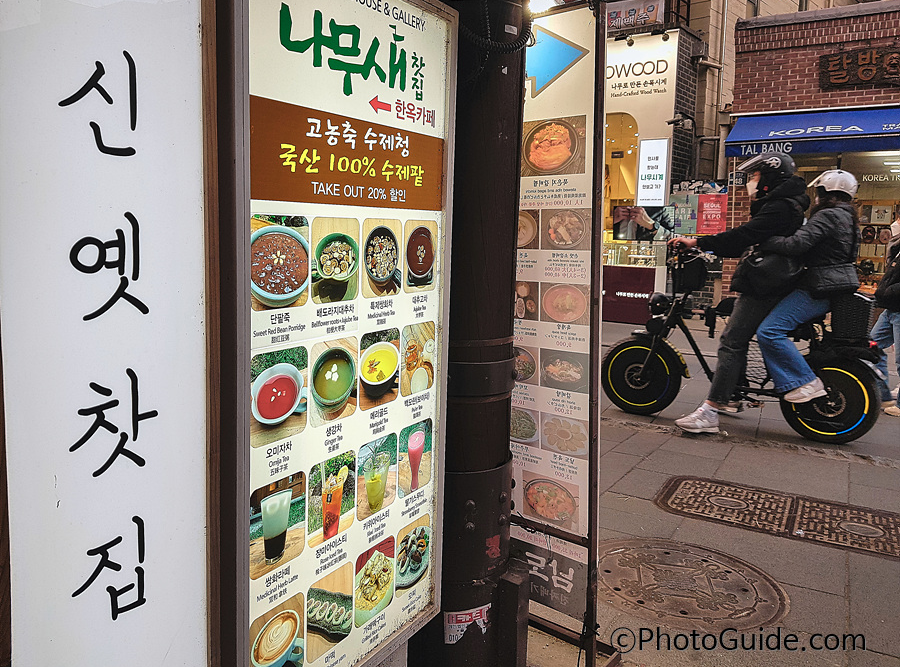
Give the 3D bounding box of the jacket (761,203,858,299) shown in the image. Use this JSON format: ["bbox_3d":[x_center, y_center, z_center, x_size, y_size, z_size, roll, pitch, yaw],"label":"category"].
[{"bbox_3d":[2.202,-0.524,4.157,0.540,0.560,0.500,5,9,26],"label":"jacket"}]

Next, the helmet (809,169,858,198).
[{"bbox_3d":[2.299,-0.895,4.056,0.275,0.195,0.230,5,9,26],"label":"helmet"}]

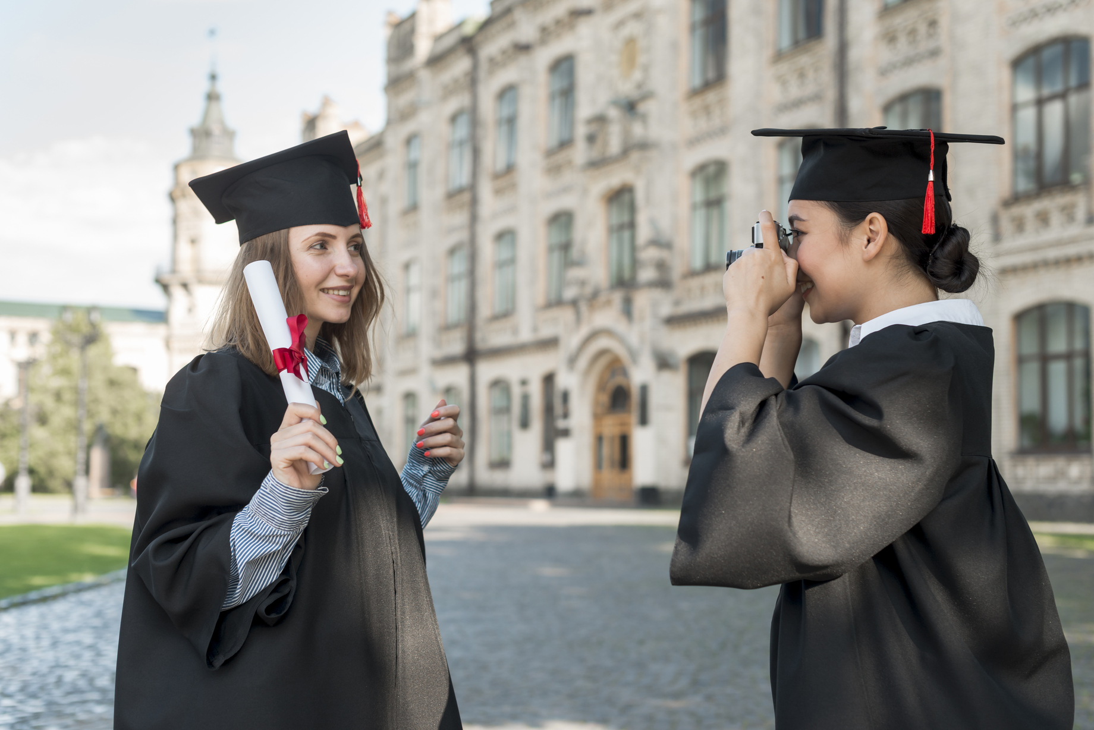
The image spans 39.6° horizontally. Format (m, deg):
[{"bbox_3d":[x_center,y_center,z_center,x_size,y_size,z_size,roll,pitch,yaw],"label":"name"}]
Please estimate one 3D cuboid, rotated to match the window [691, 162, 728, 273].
[{"bbox_3d":[4.114,-3.789,38.600,0.200,2.720,1.700,2,-5,-26],"label":"window"}]

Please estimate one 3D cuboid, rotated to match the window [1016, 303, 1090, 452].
[{"bbox_3d":[9.295,0.220,27.872,0.200,2.720,1.850,2,-5,-26],"label":"window"}]

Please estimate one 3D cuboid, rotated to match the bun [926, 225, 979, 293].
[{"bbox_3d":[0.515,-0.134,1.930,0.064,0.084,0.078,2,-5,-17],"label":"bun"}]

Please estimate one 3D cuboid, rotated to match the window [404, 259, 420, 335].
[{"bbox_3d":[-5.037,-2.559,56.868,0.200,2.720,1.700,2,-5,-26],"label":"window"}]

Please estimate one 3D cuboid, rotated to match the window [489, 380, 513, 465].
[{"bbox_3d":[-1.531,1.974,51.755,0.300,2.877,1.962,3,-5,-27],"label":"window"}]

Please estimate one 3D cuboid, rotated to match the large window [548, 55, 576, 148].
[{"bbox_3d":[0.519,-8.474,48.730,0.300,2.862,1.923,3,-5,-27],"label":"large window"}]

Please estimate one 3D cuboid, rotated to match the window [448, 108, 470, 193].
[{"bbox_3d":[-3.057,-7.510,53.298,0.200,2.720,1.700,2,-5,-26],"label":"window"}]

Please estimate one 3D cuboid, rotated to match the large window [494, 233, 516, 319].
[{"bbox_3d":[-1.365,-3.023,49.535,0.200,2.720,1.700,2,-5,-26],"label":"large window"}]

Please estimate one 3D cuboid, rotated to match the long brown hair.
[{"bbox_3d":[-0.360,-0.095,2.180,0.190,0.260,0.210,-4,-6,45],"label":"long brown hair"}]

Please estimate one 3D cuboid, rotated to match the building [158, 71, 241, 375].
[{"bbox_3d":[-25.387,-6.242,115.000,7.200,32.000,7.200,-1,-5,19],"label":"building"}]

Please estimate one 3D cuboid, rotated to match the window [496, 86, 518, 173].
[{"bbox_3d":[-1.343,-8.197,52.421,0.300,2.913,1.891,3,-5,-27],"label":"window"}]

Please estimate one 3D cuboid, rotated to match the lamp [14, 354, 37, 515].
[{"bbox_3d":[-14.421,1.878,42.000,0.660,4.488,0.620,1,-5,0],"label":"lamp"}]

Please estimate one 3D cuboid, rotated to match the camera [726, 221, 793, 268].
[{"bbox_3d":[0.268,-0.138,1.920,0.082,0.088,0.135,-1,-5,20],"label":"camera"}]

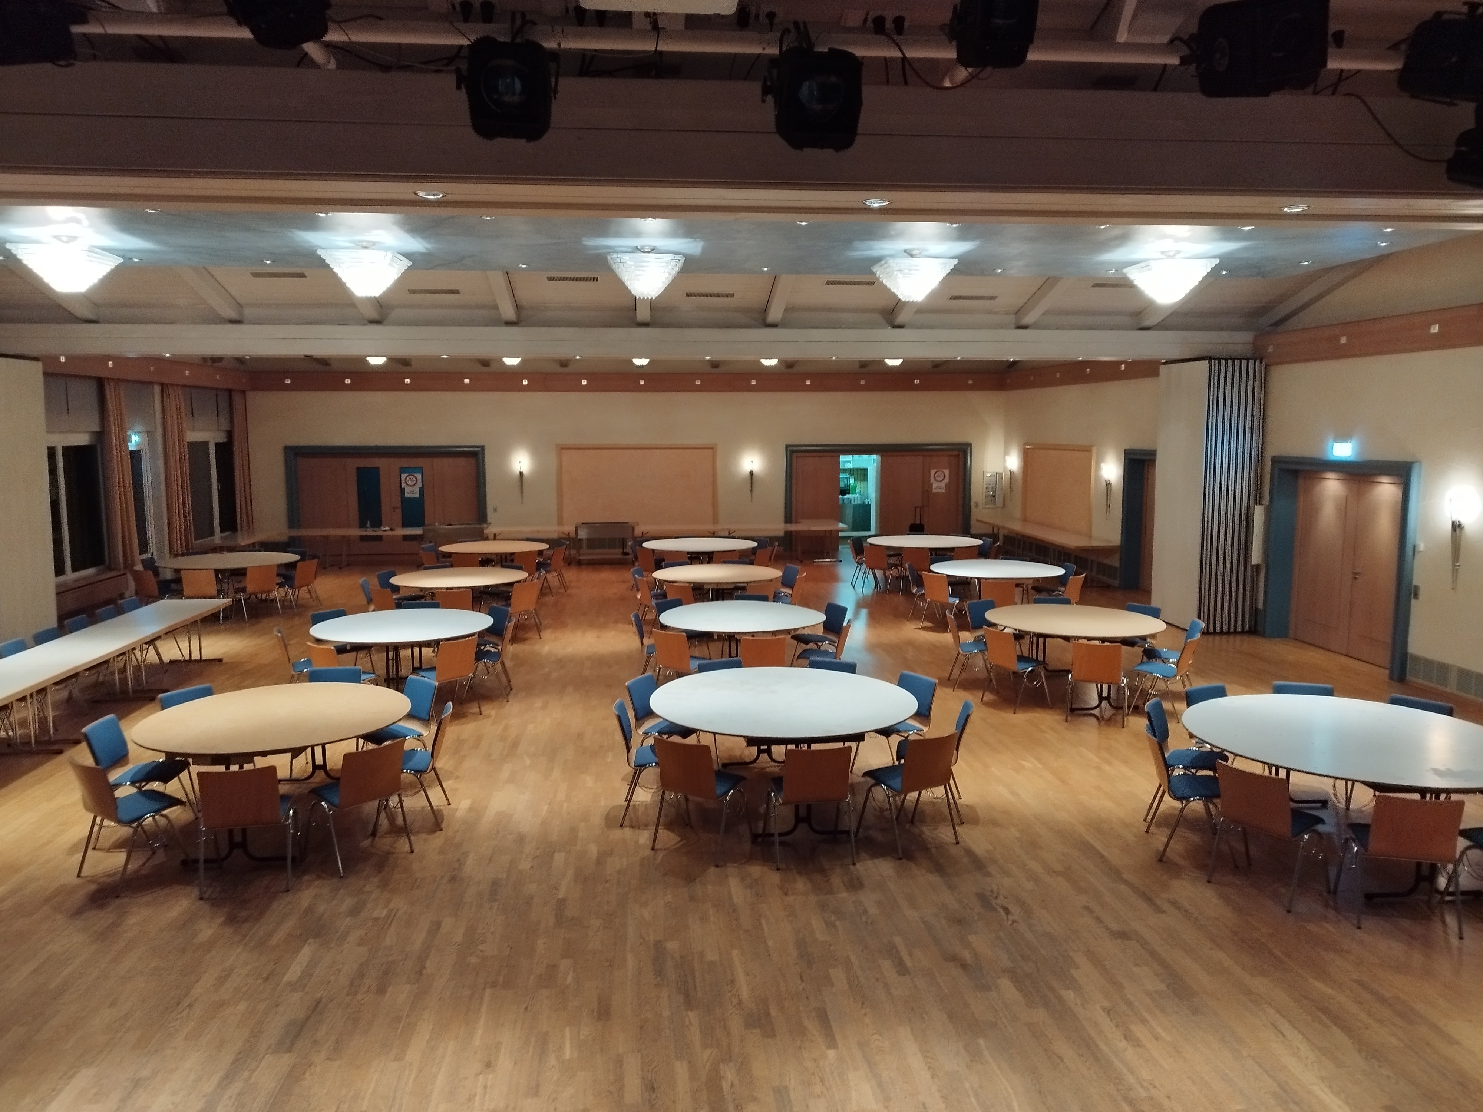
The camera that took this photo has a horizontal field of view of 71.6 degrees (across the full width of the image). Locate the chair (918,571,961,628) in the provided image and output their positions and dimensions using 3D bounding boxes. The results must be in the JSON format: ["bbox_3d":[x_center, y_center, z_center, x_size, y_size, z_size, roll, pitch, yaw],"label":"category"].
[{"bbox_3d":[2.800,0.604,14.048,0.530,0.800,0.520,-6,9,-37],"label":"chair"}]

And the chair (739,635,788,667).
[{"bbox_3d":[0.203,1.128,10.032,0.520,0.800,0.530,-1,7,-3],"label":"chair"}]

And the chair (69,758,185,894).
[{"bbox_3d":[-3.843,1.610,6.454,0.515,0.795,0.525,4,9,33],"label":"chair"}]

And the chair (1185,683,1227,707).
[{"bbox_3d":[3.661,1.409,7.725,0.515,0.795,0.525,-3,8,-24],"label":"chair"}]

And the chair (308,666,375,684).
[{"bbox_3d":[-3.337,1.356,8.292,0.515,0.785,0.520,-1,7,-4],"label":"chair"}]

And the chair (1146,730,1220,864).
[{"bbox_3d":[2.933,1.537,6.751,0.525,0.795,0.515,1,7,8],"label":"chair"}]

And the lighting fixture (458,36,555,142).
[{"bbox_3d":[-0.762,-1.523,3.350,0.305,0.320,0.350,-2,22,-12],"label":"lighting fixture"}]

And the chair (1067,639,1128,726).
[{"bbox_3d":[3.378,1.154,9.714,0.520,0.800,0.530,3,8,24],"label":"chair"}]

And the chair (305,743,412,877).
[{"bbox_3d":[-2.459,1.560,6.623,0.525,0.785,0.505,6,10,41],"label":"chair"}]

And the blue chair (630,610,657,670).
[{"bbox_3d":[-0.858,1.030,10.865,0.533,0.789,0.523,-1,7,-2],"label":"blue chair"}]

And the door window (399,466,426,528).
[{"bbox_3d":[-7.076,-1.121,22.159,0.481,1.565,0.060,-1,7,-6],"label":"door window"}]

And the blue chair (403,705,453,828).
[{"bbox_3d":[-2.306,1.480,7.259,0.525,0.785,0.505,-1,7,-9],"label":"blue chair"}]

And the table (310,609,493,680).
[{"bbox_3d":[-3.476,1.079,10.658,1.801,0.750,1.801,-1,7,-5],"label":"table"}]

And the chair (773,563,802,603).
[{"bbox_3d":[0.501,0.549,14.649,0.533,0.789,0.523,-3,8,-23],"label":"chair"}]

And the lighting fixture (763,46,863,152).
[{"bbox_3d":[0.173,-1.141,2.580,0.225,0.250,0.310,-1,16,-3],"label":"lighting fixture"}]

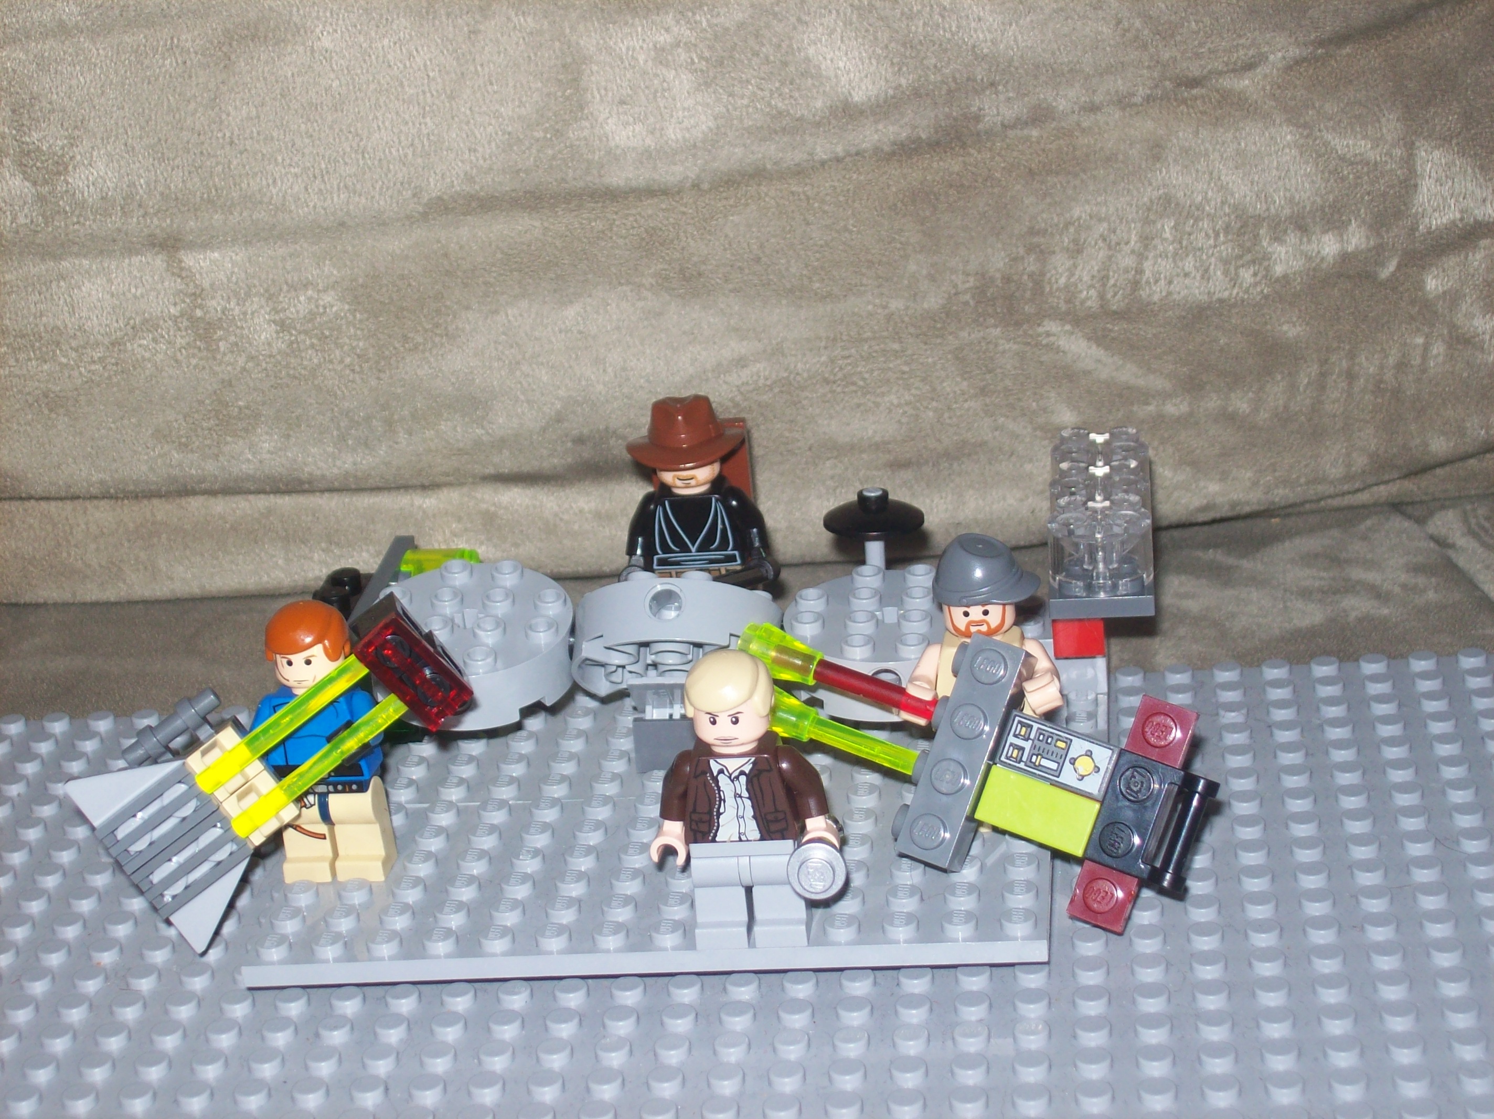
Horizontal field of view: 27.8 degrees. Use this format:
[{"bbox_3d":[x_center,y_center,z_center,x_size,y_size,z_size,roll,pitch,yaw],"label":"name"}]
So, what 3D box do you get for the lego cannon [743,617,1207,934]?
[{"bbox_3d":[0.029,0.027,0.423,0.072,0.032,0.013,19,-3,20],"label":"lego cannon"}]

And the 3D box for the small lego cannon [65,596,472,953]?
[{"bbox_3d":[-0.066,0.028,0.430,0.055,0.032,0.013,-37,14,0],"label":"small lego cannon"}]

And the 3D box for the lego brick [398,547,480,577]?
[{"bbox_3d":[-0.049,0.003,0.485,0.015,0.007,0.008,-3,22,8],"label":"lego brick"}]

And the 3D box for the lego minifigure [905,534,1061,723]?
[{"bbox_3d":[0.034,0.019,0.428,0.024,0.043,0.018,-3,22,8],"label":"lego minifigure"}]

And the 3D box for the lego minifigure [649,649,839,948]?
[{"bbox_3d":[-0.001,0.033,0.405,0.025,0.042,0.016,-3,22,8],"label":"lego minifigure"}]

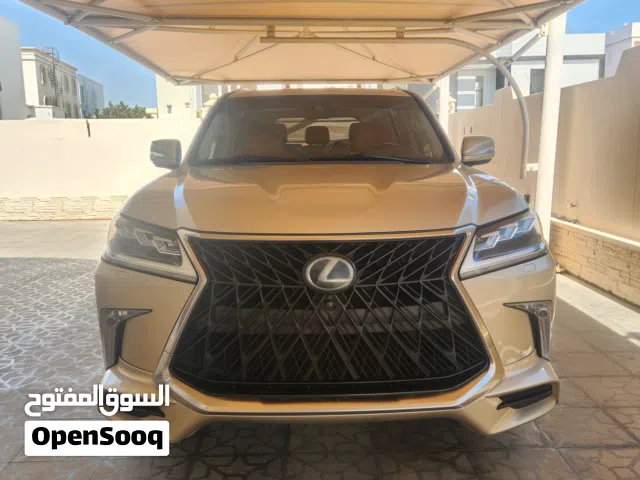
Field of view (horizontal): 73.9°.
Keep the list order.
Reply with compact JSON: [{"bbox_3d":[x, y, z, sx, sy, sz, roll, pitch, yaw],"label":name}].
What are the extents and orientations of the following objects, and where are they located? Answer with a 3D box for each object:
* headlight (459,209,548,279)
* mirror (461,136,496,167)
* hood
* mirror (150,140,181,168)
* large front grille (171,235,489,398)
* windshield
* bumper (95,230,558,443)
[{"bbox_3d":[0.679,-0.009,1.581,0.460,0.190,0.400,0,13,-1],"label":"headlight"},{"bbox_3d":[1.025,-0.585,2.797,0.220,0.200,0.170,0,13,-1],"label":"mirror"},{"bbox_3d":[0.020,-0.245,1.914,1.640,0.200,1.320,0,13,-1],"label":"hood"},{"bbox_3d":[-1.004,-0.565,2.758,0.220,0.200,0.170,0,13,-1],"label":"mirror"},{"bbox_3d":[0.034,0.237,1.407,1.050,0.560,0.160,0,13,-1],"label":"large front grille"},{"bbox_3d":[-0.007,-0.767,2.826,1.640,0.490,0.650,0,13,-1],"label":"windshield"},{"bbox_3d":[0.031,0.298,1.595,1.880,0.760,0.540,0,13,-1],"label":"bumper"}]

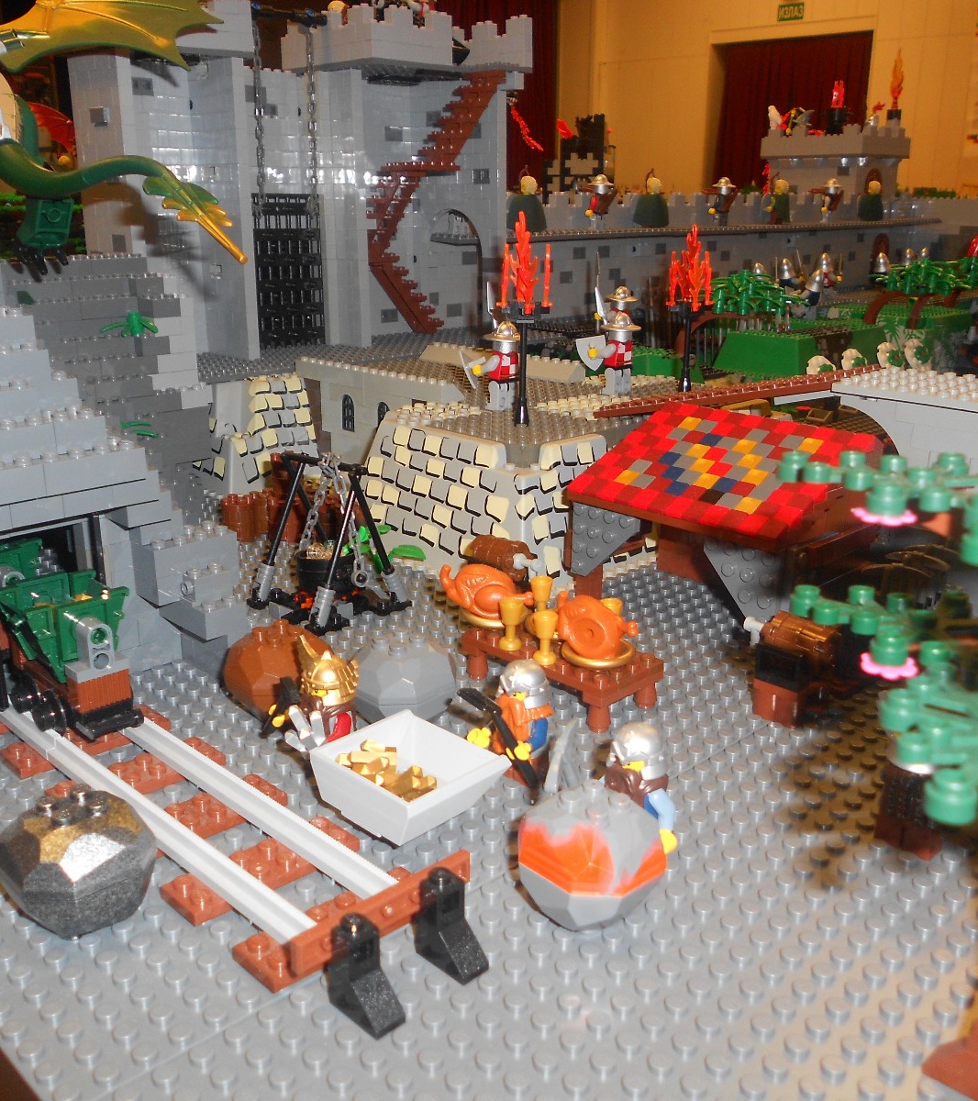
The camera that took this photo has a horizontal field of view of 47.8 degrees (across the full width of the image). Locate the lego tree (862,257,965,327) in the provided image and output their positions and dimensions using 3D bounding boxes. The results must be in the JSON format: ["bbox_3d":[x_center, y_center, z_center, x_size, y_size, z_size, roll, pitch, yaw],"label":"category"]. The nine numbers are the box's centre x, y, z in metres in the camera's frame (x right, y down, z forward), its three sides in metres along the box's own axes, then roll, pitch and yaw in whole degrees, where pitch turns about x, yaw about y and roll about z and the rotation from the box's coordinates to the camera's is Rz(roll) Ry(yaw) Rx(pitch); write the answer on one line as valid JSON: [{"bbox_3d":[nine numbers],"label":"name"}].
[{"bbox_3d":[0.366,-0.224,0.950,0.068,0.053,0.068,-16,24,-42],"label":"lego tree"}]

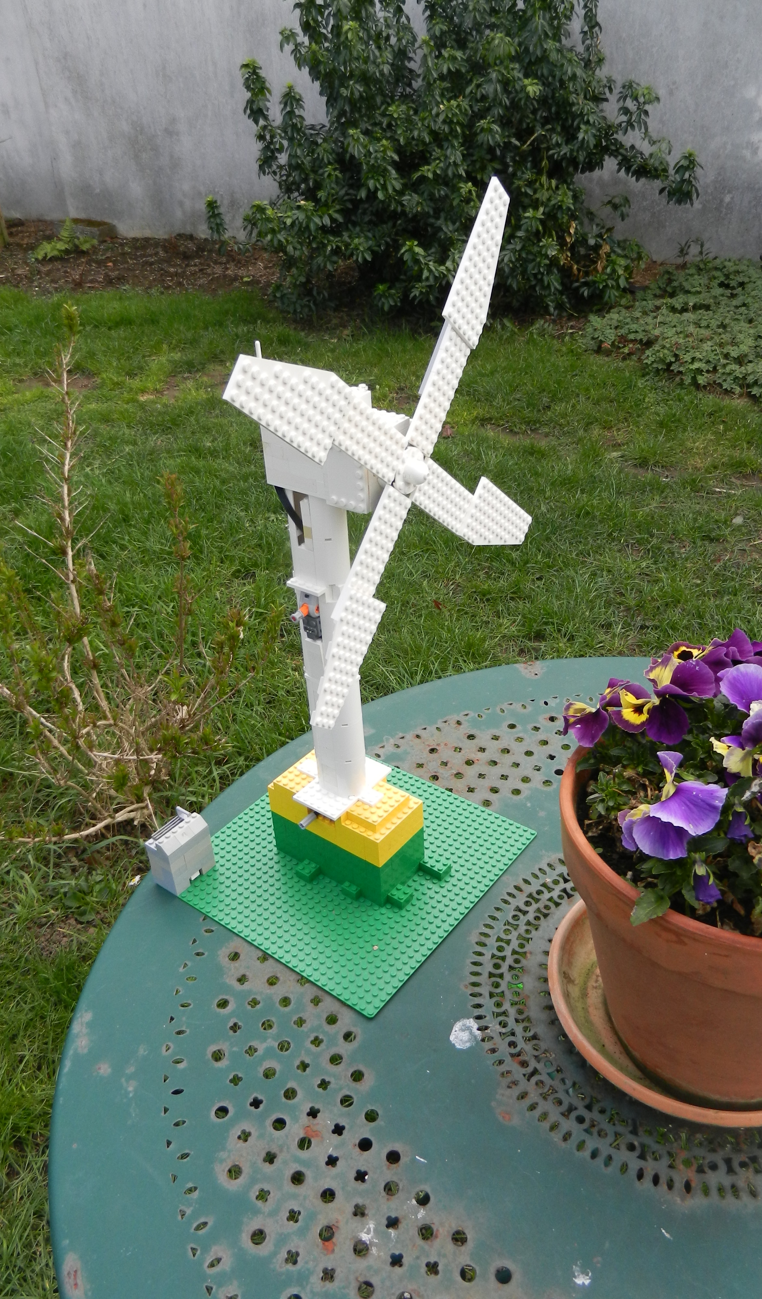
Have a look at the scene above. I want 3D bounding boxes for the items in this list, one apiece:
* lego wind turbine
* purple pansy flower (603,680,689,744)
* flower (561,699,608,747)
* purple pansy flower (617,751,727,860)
[{"bbox_3d":[-0.023,-0.044,0.732,0.163,0.563,0.333,20,39,33],"label":"lego wind turbine"},{"bbox_3d":[0.190,0.045,0.672,0.050,0.047,0.050,-12,33,-14],"label":"purple pansy flower"},{"bbox_3d":[0.148,0.053,0.682,0.032,0.037,0.036,9,34,20],"label":"flower"},{"bbox_3d":[0.187,0.100,0.602,0.050,0.052,0.063,17,37,30],"label":"purple pansy flower"}]

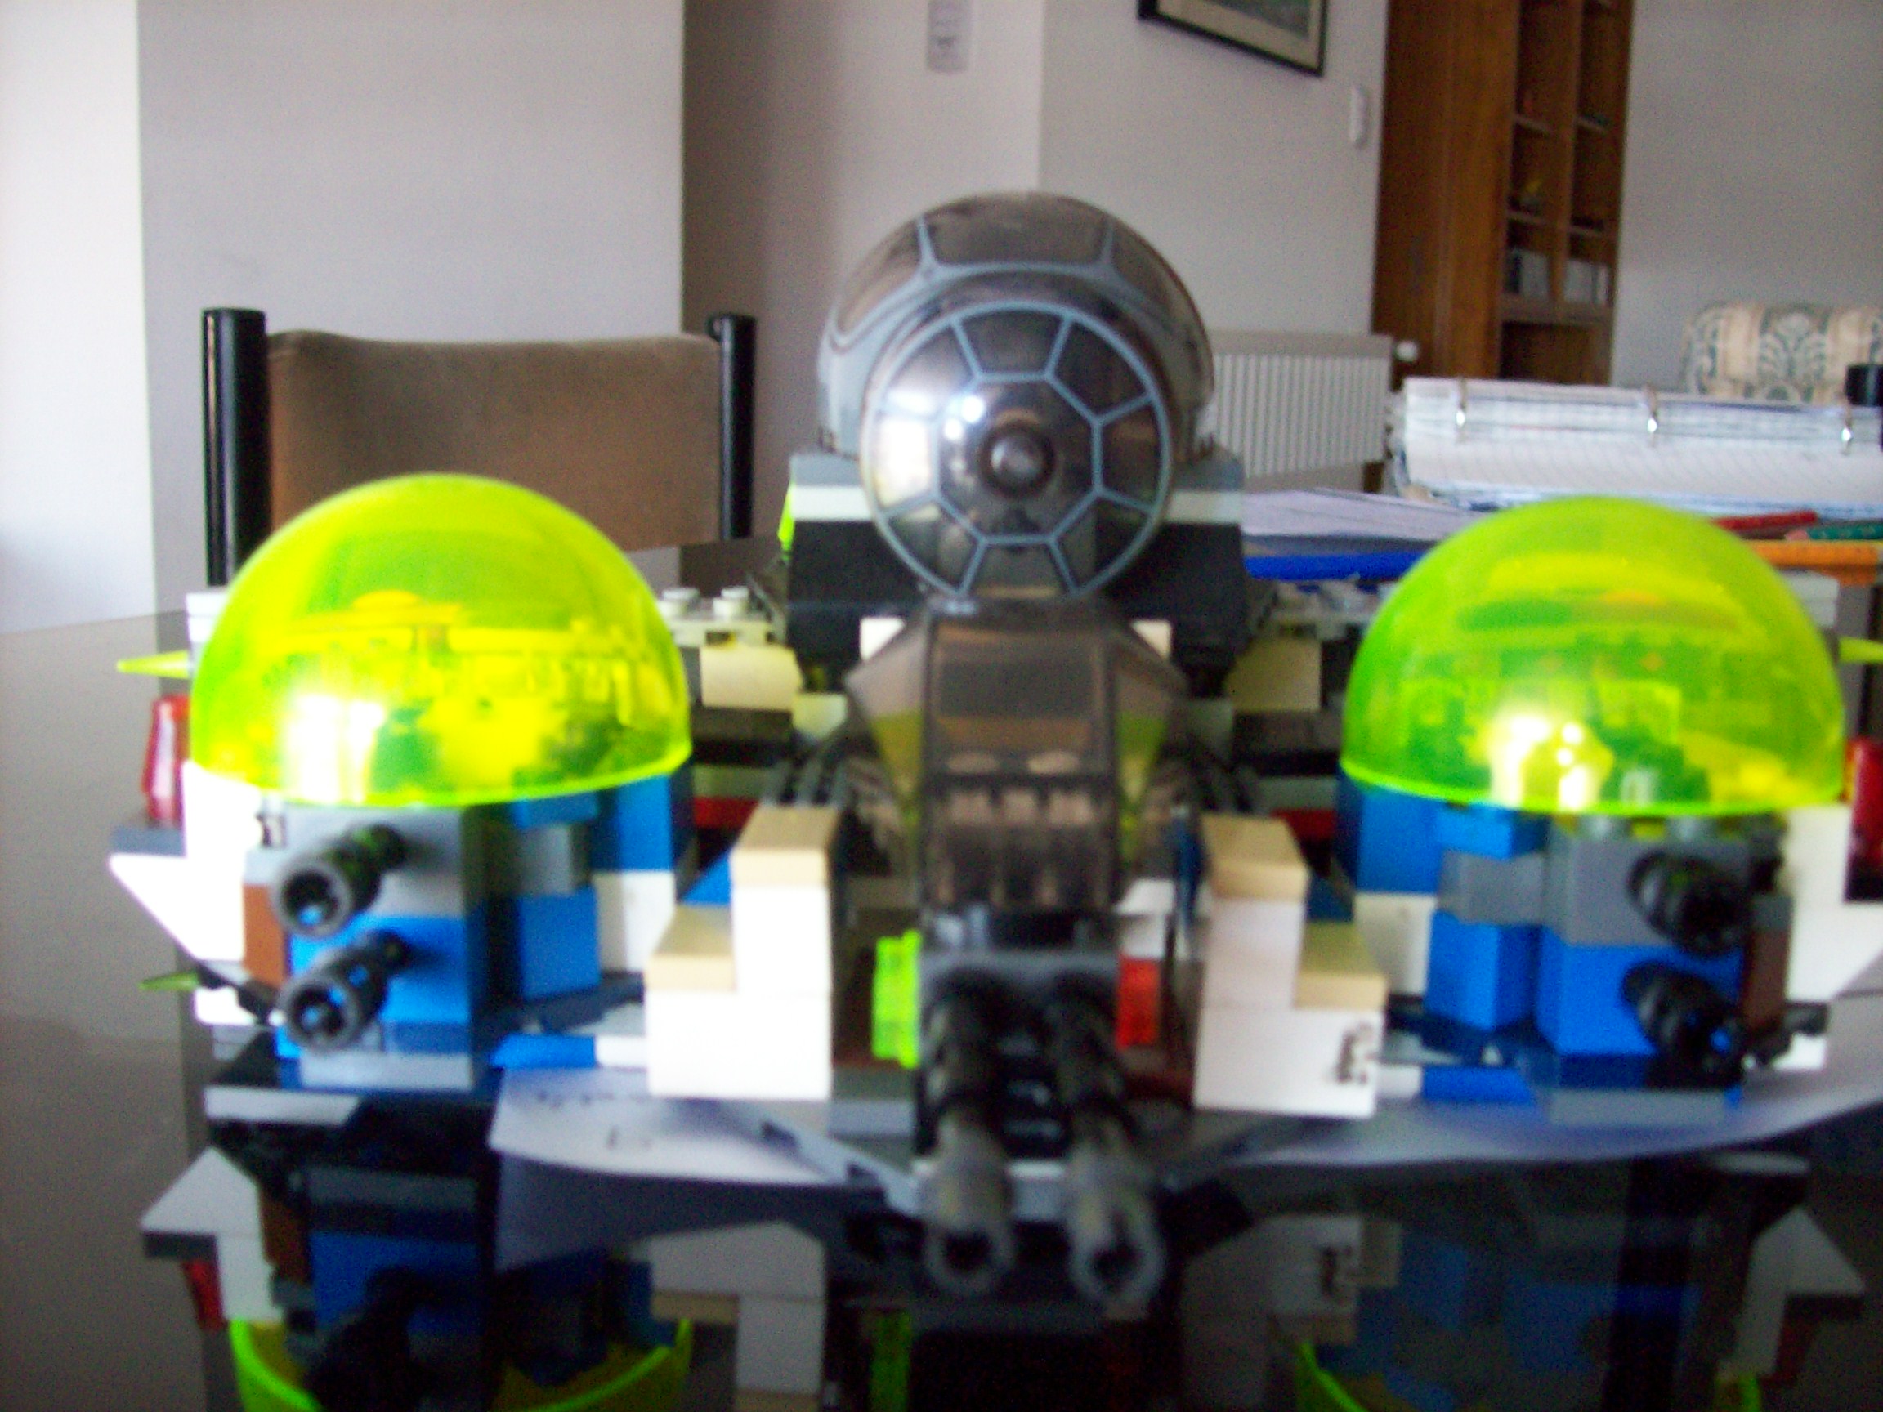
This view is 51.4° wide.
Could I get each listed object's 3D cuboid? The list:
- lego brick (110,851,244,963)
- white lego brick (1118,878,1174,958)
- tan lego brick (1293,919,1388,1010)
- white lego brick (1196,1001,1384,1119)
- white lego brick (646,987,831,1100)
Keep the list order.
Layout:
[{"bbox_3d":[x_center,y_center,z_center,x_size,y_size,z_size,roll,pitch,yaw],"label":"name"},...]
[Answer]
[{"bbox_3d":[-0.072,0.018,0.189,0.016,0.010,0.008,1,10,1],"label":"lego brick"},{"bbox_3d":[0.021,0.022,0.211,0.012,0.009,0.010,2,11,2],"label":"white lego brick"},{"bbox_3d":[0.035,0.023,0.175,0.008,0.003,0.016,1,10,1],"label":"tan lego brick"},{"bbox_3d":[0.031,0.029,0.178,0.016,0.010,0.016,3,11,2],"label":"white lego brick"},{"bbox_3d":[-0.017,0.028,0.177,0.016,0.010,0.016,0,11,3],"label":"white lego brick"}]

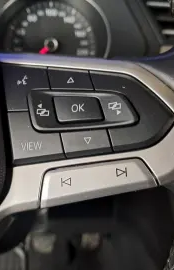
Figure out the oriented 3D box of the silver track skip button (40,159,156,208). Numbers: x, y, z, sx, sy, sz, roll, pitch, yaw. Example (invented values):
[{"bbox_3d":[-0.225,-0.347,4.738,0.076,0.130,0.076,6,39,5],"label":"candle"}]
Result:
[{"bbox_3d":[0.005,0.021,0.122,0.050,0.015,0.010,-10,-10,0],"label":"silver track skip button"}]

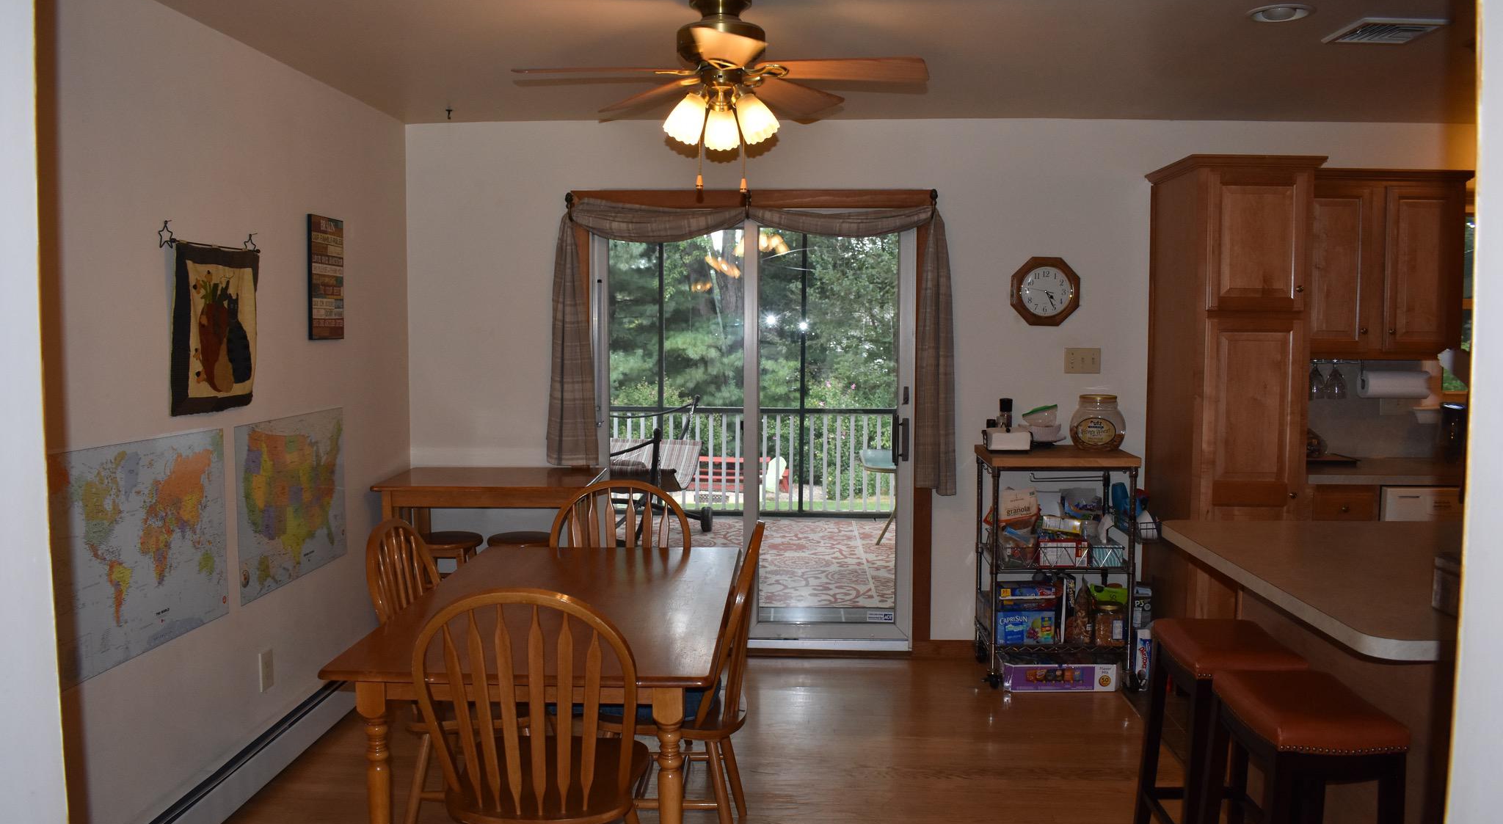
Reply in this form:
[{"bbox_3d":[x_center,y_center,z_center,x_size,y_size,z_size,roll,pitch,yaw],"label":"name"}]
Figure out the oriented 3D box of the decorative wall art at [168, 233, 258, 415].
[{"bbox_3d":[-1.583,-0.251,3.358,0.040,0.490,0.490,0,4,1],"label":"decorative wall art"}]

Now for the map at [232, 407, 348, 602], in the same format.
[{"bbox_3d":[-1.590,0.299,3.943,0.012,0.570,0.860,0,4,1],"label":"map"}]

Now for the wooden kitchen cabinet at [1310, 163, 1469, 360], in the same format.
[{"bbox_3d":[2.563,-0.613,4.777,0.780,0.795,0.370,0,5,2],"label":"wooden kitchen cabinet"}]

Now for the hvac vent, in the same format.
[{"bbox_3d":[1.892,-1.128,3.381,0.260,0.021,0.290,0,5,2],"label":"hvac vent"}]

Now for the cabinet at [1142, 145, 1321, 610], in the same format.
[{"bbox_3d":[1.972,0.073,4.731,0.520,2.180,0.650,0,4,1],"label":"cabinet"}]

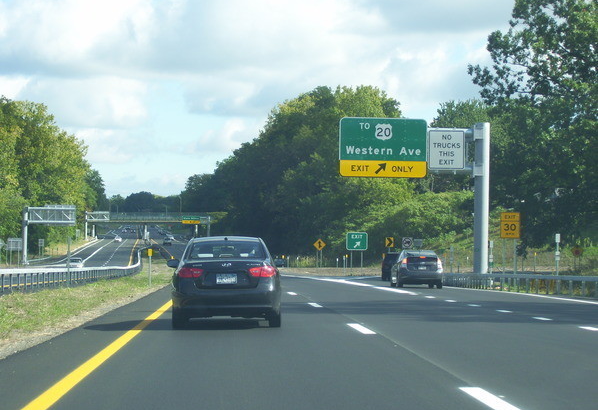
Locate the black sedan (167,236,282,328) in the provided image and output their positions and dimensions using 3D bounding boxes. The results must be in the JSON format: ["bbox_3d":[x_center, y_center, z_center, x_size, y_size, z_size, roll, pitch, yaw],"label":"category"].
[{"bbox_3d":[-1.220,1.280,25.500,1.790,1.480,4.500,1,-2,-3],"label":"black sedan"}]

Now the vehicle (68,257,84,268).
[{"bbox_3d":[-27.564,7.305,186.000,1.800,1.470,4.500,1,-2,-4],"label":"vehicle"}]

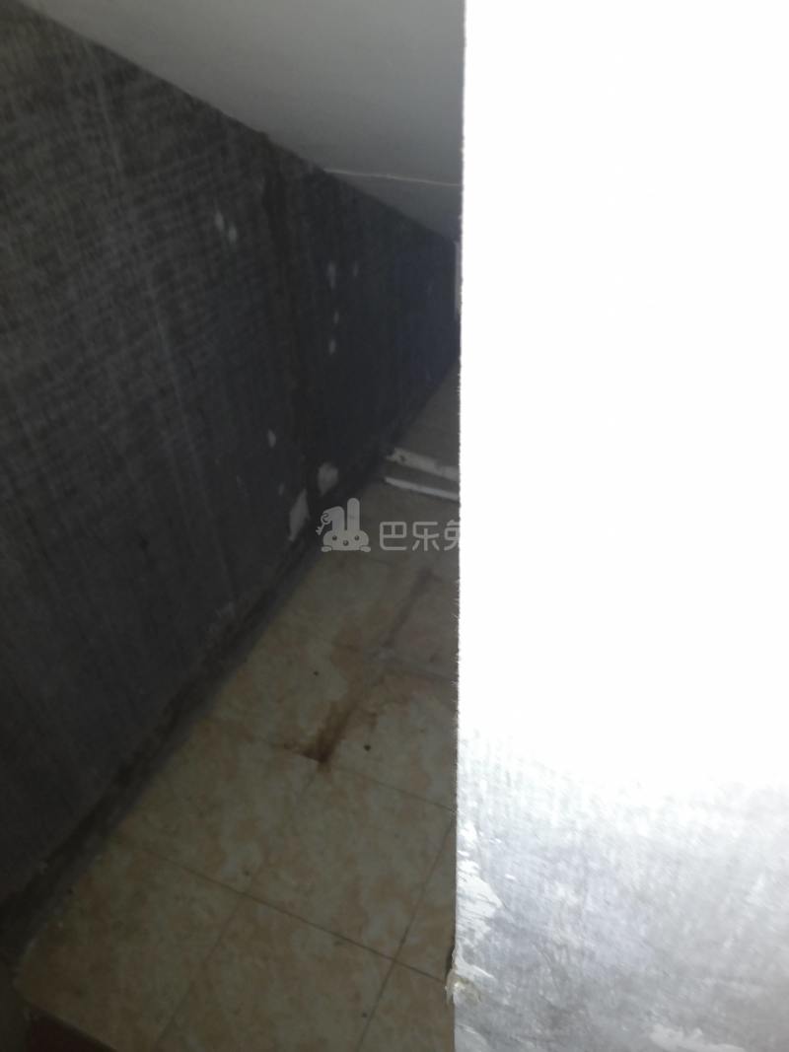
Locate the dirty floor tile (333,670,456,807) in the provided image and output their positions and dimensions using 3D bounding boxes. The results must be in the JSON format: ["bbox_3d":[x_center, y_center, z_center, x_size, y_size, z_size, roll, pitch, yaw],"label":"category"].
[{"bbox_3d":[0.046,0.437,1.770,0.300,0.010,0.300,13,43,20],"label":"dirty floor tile"}]

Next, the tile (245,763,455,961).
[{"bbox_3d":[-0.076,0.622,1.563,0.300,0.010,0.300,13,43,20],"label":"tile"}]

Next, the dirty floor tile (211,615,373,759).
[{"bbox_3d":[-0.230,0.371,1.875,0.300,0.010,0.300,13,43,20],"label":"dirty floor tile"}]

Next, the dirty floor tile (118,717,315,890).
[{"bbox_3d":[-0.352,0.556,1.668,0.300,0.010,0.300,13,43,20],"label":"dirty floor tile"}]

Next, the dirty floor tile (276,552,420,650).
[{"bbox_3d":[-0.108,0.186,2.081,0.300,0.010,0.300,13,43,20],"label":"dirty floor tile"}]

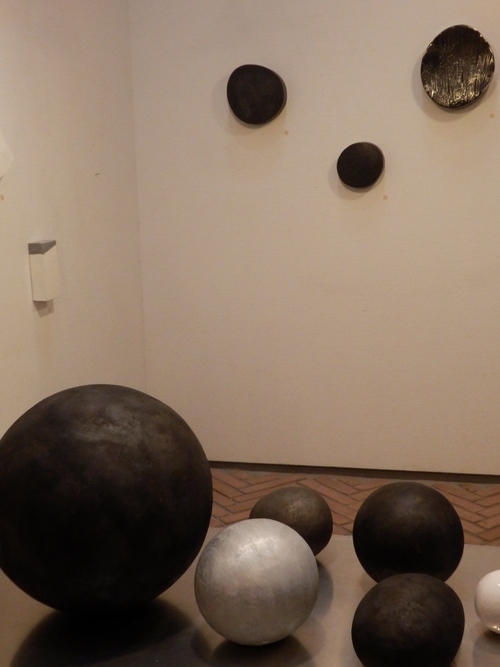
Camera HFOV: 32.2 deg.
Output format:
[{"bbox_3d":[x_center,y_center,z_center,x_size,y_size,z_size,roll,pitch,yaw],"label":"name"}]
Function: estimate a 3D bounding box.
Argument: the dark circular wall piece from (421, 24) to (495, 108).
[{"bbox_3d":[0.712,-0.912,2.971,0.246,0.275,0.060,1,11,13],"label":"dark circular wall piece"}]

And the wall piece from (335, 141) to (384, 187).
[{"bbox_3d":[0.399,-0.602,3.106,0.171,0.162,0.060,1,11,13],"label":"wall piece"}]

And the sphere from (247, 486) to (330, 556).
[{"bbox_3d":[0.121,0.568,2.571,0.237,0.230,0.237,-1,11,0],"label":"sphere"}]

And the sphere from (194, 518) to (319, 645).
[{"bbox_3d":[0.017,0.618,2.157,0.304,0.304,0.304,-1,11,0],"label":"sphere"}]

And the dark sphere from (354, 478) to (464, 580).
[{"bbox_3d":[0.437,0.563,2.392,0.301,0.301,0.301,-1,11,0],"label":"dark sphere"}]

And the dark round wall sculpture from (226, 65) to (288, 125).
[{"bbox_3d":[0.026,-0.865,3.144,0.221,0.210,0.050,1,11,13],"label":"dark round wall sculpture"}]

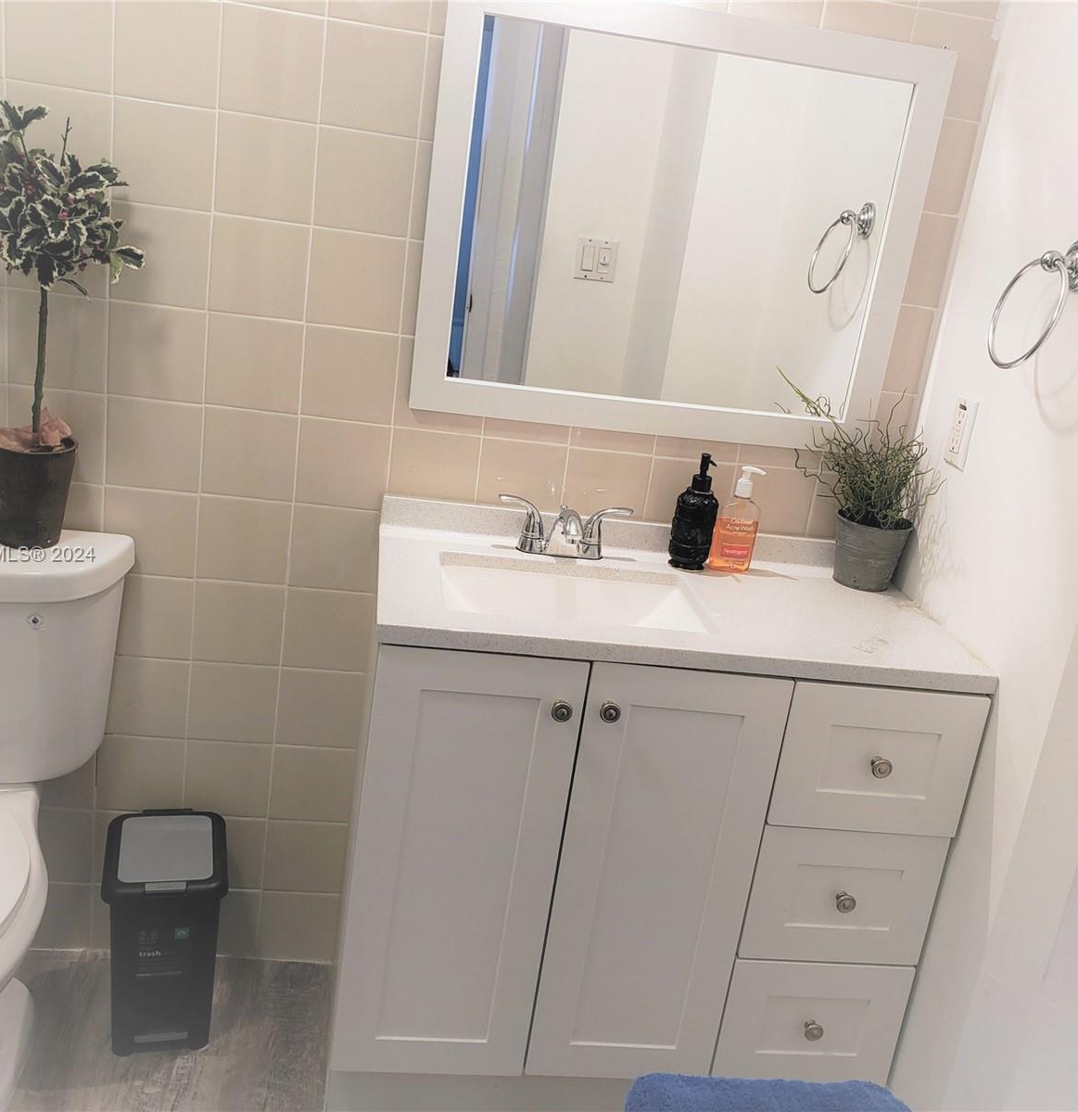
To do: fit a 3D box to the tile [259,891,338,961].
[{"bbox_3d":[-0.465,0.720,2.179,0.152,0.152,0.010,5,17,-10],"label":"tile"}]

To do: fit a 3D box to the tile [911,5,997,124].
[{"bbox_3d":[0.669,-0.791,1.808,0.148,0.150,0.009,5,17,-9],"label":"tile"}]

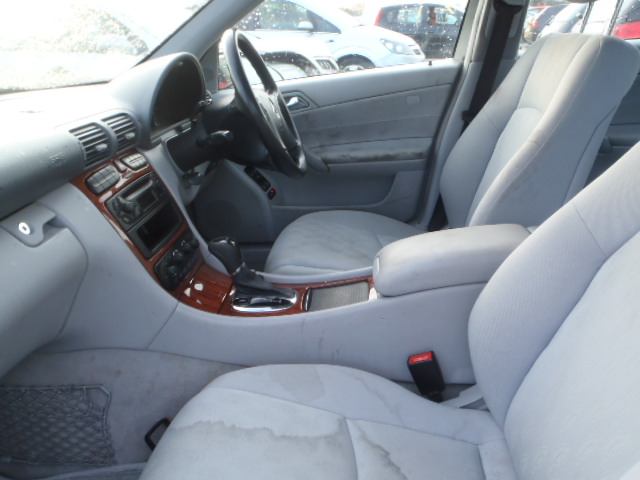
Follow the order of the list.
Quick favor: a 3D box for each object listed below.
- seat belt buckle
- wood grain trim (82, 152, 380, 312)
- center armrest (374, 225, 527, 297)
[{"bbox_3d":[0.186,0.235,0.894,0.044,0.095,0.028,-16,20,19],"label":"seat belt buckle"},{"bbox_3d":[-0.159,-0.015,1.003,0.510,0.315,0.250,0,24,12],"label":"wood grain trim"},{"bbox_3d":[0.240,0.024,0.928,0.300,0.072,0.165,-9,22,16],"label":"center armrest"}]

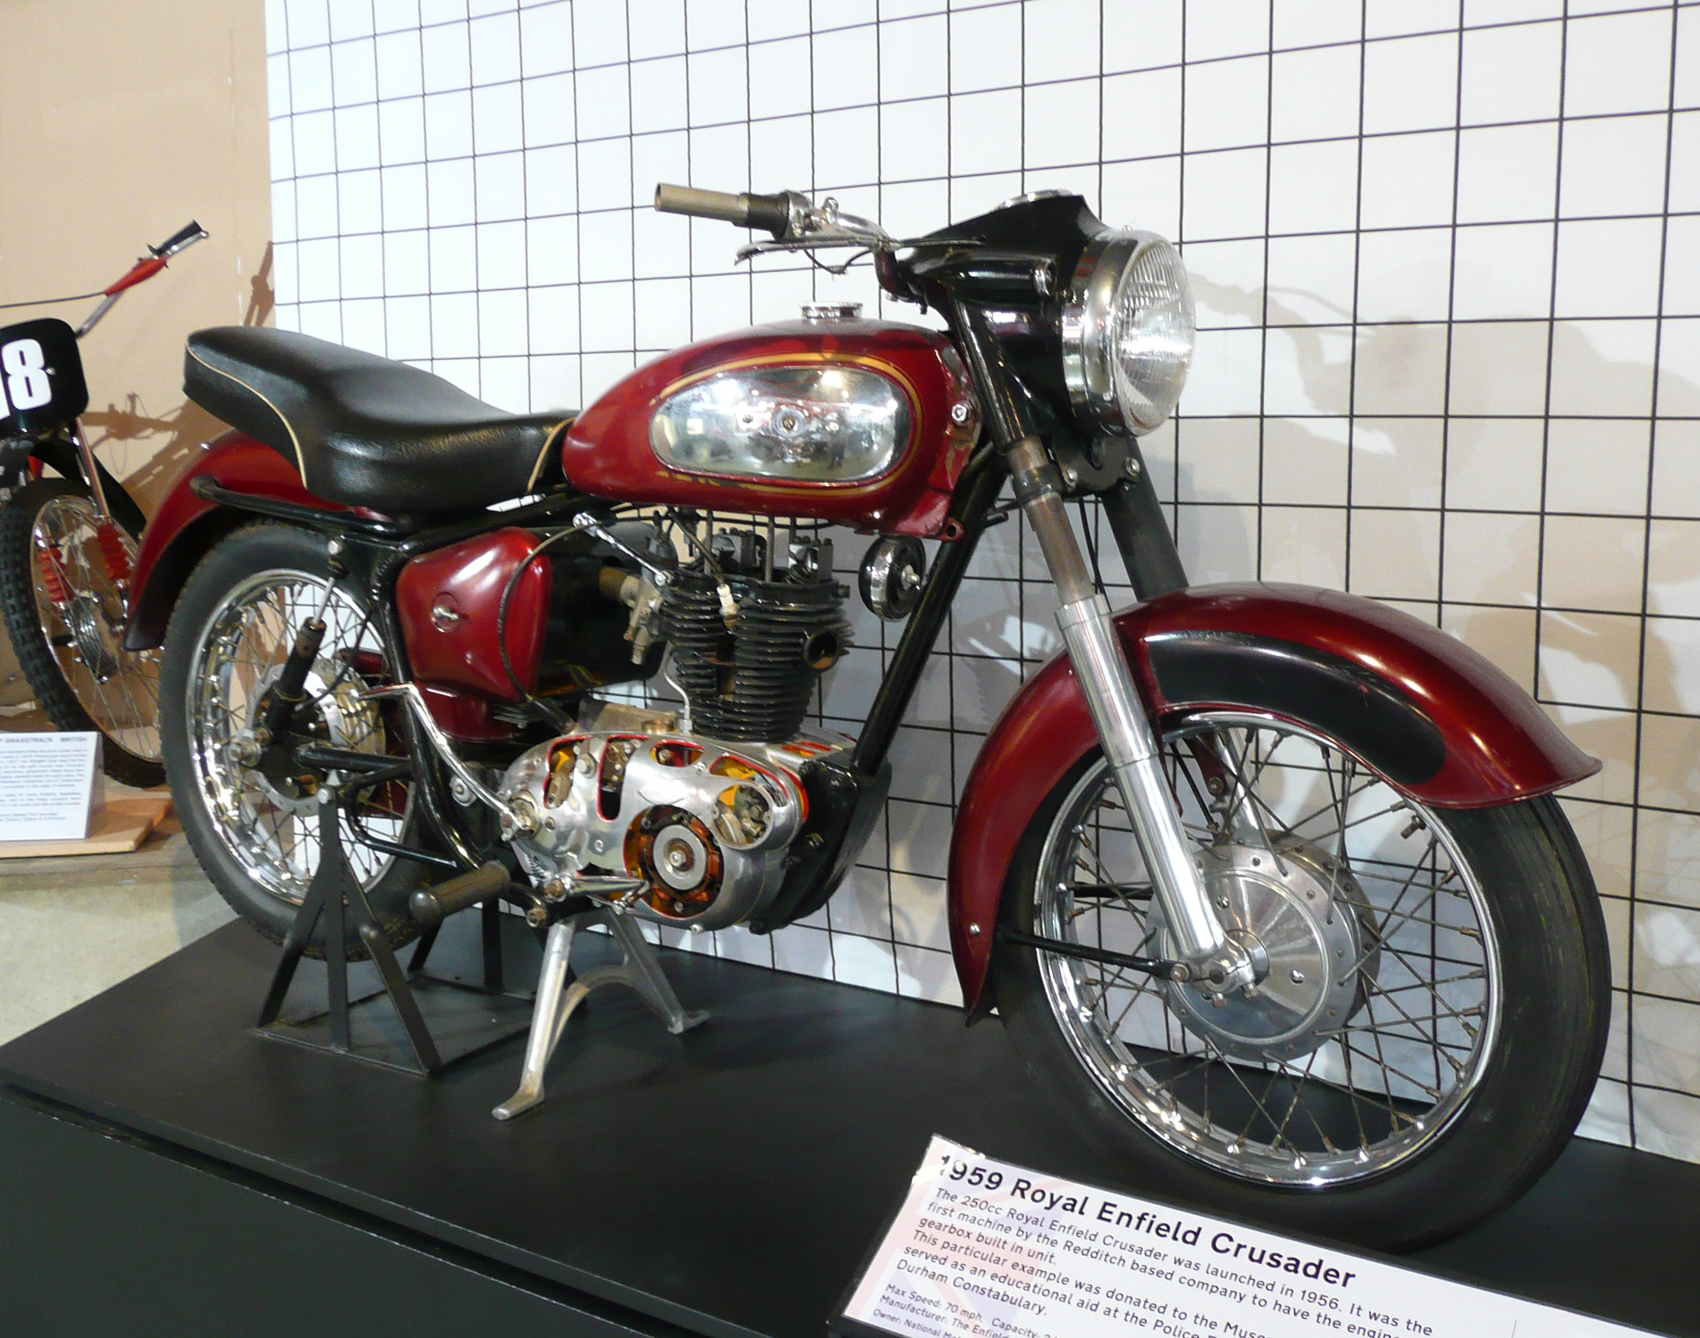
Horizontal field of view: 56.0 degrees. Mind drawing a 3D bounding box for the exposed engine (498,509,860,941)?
[{"bbox_3d":[-0.166,0.048,1.861,0.440,0.455,0.280,4,10,29],"label":"exposed engine"}]

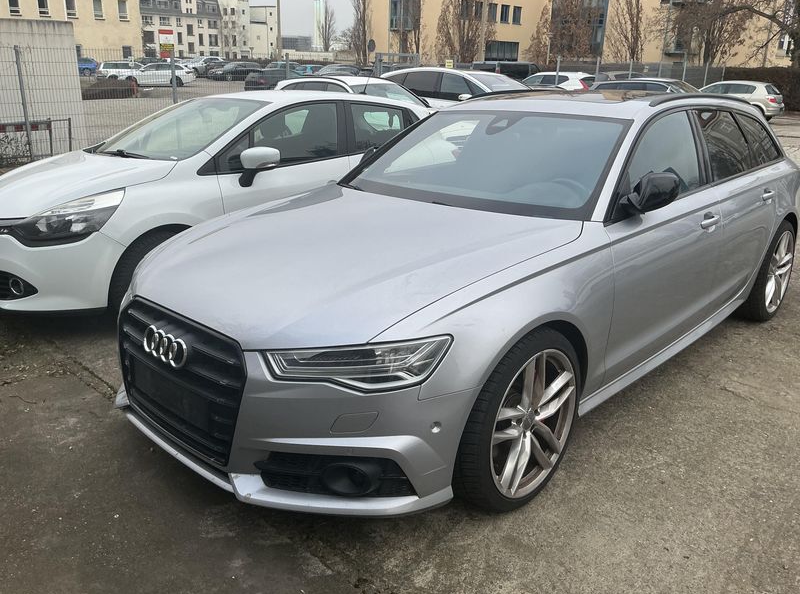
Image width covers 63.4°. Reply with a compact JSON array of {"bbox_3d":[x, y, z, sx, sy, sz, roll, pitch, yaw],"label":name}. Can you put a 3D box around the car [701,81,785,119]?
[{"bbox_3d":[12.870,-7.828,25.717,4.250,1.460,1.760,17,24,40],"label":"car"}]

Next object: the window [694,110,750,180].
[{"bbox_3d":[1.841,-0.867,3.643,0.740,0.390,0.050,-17,-5,-43],"label":"window"}]

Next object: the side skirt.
[{"bbox_3d":[1.410,0.229,3.318,0.100,0.120,2.020,17,24,42],"label":"side skirt"}]

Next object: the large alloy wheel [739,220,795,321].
[{"bbox_3d":[2.445,-0.195,4.399,0.270,0.690,0.690,16,24,42],"label":"large alloy wheel"}]

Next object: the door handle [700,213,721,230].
[{"bbox_3d":[1.518,-0.369,3.160,0.060,0.050,0.235,17,24,42],"label":"door handle"}]

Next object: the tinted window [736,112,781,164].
[{"bbox_3d":[2.276,-0.987,4.108,0.050,0.360,0.700,-26,-4,42],"label":"tinted window"}]

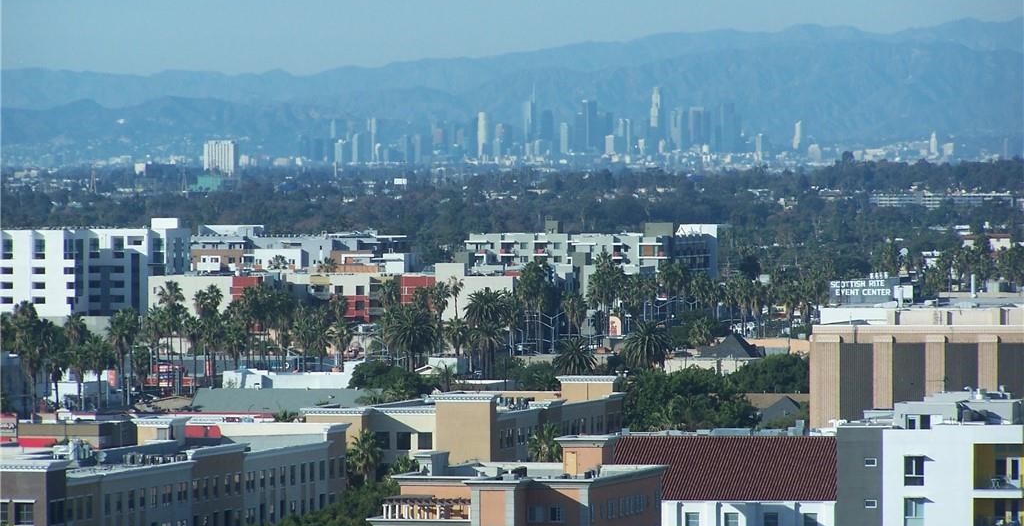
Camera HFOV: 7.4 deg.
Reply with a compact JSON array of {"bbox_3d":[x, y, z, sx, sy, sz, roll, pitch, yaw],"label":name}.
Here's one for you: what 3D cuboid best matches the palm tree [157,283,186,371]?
[{"bbox_3d":[-55.400,12.010,1290.120,4.880,18.000,4.880,0,1,0],"label":"palm tree"}]

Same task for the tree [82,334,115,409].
[{"bbox_3d":[-62.240,16.350,1193.270,4.820,11.500,4.820,0,1,0],"label":"tree"}]

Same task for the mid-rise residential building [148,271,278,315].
[{"bbox_3d":[-58.600,10.020,1556.360,24.500,15.420,25.000,0,1,12],"label":"mid-rise residential building"}]

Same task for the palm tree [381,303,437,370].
[{"bbox_3d":[-16.160,13.970,1250.100,8.510,15.170,8.510,0,1,0],"label":"palm tree"}]

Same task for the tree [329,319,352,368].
[{"bbox_3d":[-29.829,15.279,1378.842,4.174,11.603,4.174,0,1,12],"label":"tree"}]

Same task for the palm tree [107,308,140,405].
[{"bbox_3d":[-59.120,14.350,1206.470,5.180,15.180,5.180,0,1,0],"label":"palm tree"}]

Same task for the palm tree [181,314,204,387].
[{"bbox_3d":[-51.436,15.293,1276.213,3.864,14.331,3.864,0,1,0],"label":"palm tree"}]

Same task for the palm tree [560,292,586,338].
[{"bbox_3d":[12.174,12.180,1569.284,5.147,12.683,5.147,0,1,0],"label":"palm tree"}]

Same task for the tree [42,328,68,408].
[{"bbox_3d":[-69.138,16.469,1200.598,3.938,14.011,3.938,0,1,0],"label":"tree"}]

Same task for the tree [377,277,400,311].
[{"bbox_3d":[-21.810,11.040,1400.110,4.240,16.960,4.240,0,1,0],"label":"tree"}]

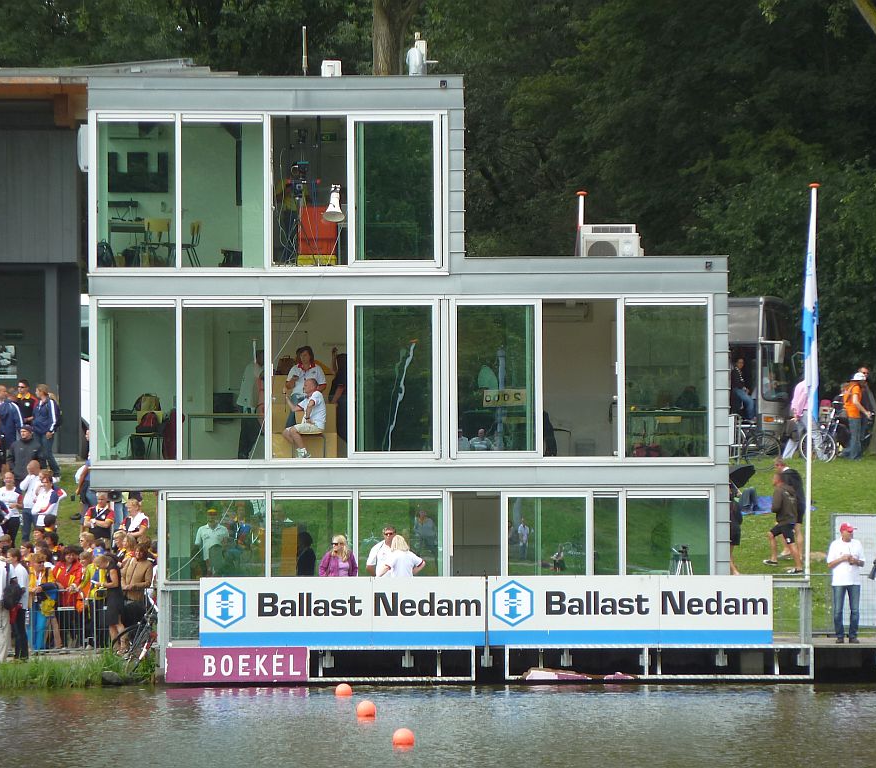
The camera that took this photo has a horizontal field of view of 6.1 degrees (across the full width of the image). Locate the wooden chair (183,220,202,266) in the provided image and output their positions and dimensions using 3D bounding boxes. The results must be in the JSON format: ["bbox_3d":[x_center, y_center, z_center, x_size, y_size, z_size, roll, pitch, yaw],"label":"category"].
[{"bbox_3d":[-3.782,-2.037,122.700,0.500,0.800,0.420,0,-1,3],"label":"wooden chair"}]

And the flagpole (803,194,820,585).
[{"bbox_3d":[5.558,-0.022,122.700,0.220,5.950,0.200,1,-1,0],"label":"flagpole"}]

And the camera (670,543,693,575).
[{"bbox_3d":[3.687,3.161,123.500,0.750,1.500,0.750,0,-1,-18],"label":"camera"}]

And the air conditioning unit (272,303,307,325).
[{"bbox_3d":[-2.537,-1.113,128.000,0.830,0.290,0.210,0,-1,0],"label":"air conditioning unit"}]

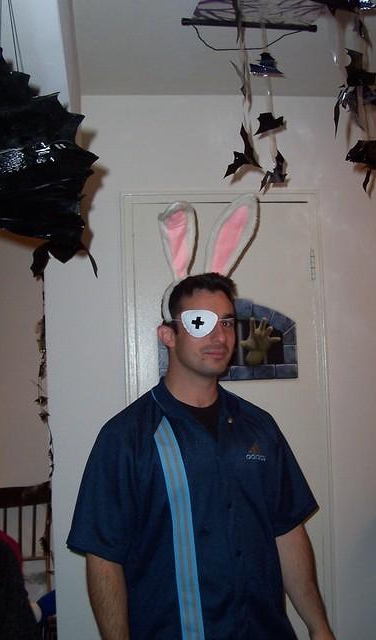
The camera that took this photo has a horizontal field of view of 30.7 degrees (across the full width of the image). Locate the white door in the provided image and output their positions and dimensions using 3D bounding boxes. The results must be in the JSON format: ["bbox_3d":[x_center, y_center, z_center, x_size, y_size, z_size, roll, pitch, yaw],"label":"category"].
[{"bbox_3d":[0.154,0.587,2.362,0.708,2.077,0.080,-2,-4,-6],"label":"white door"}]

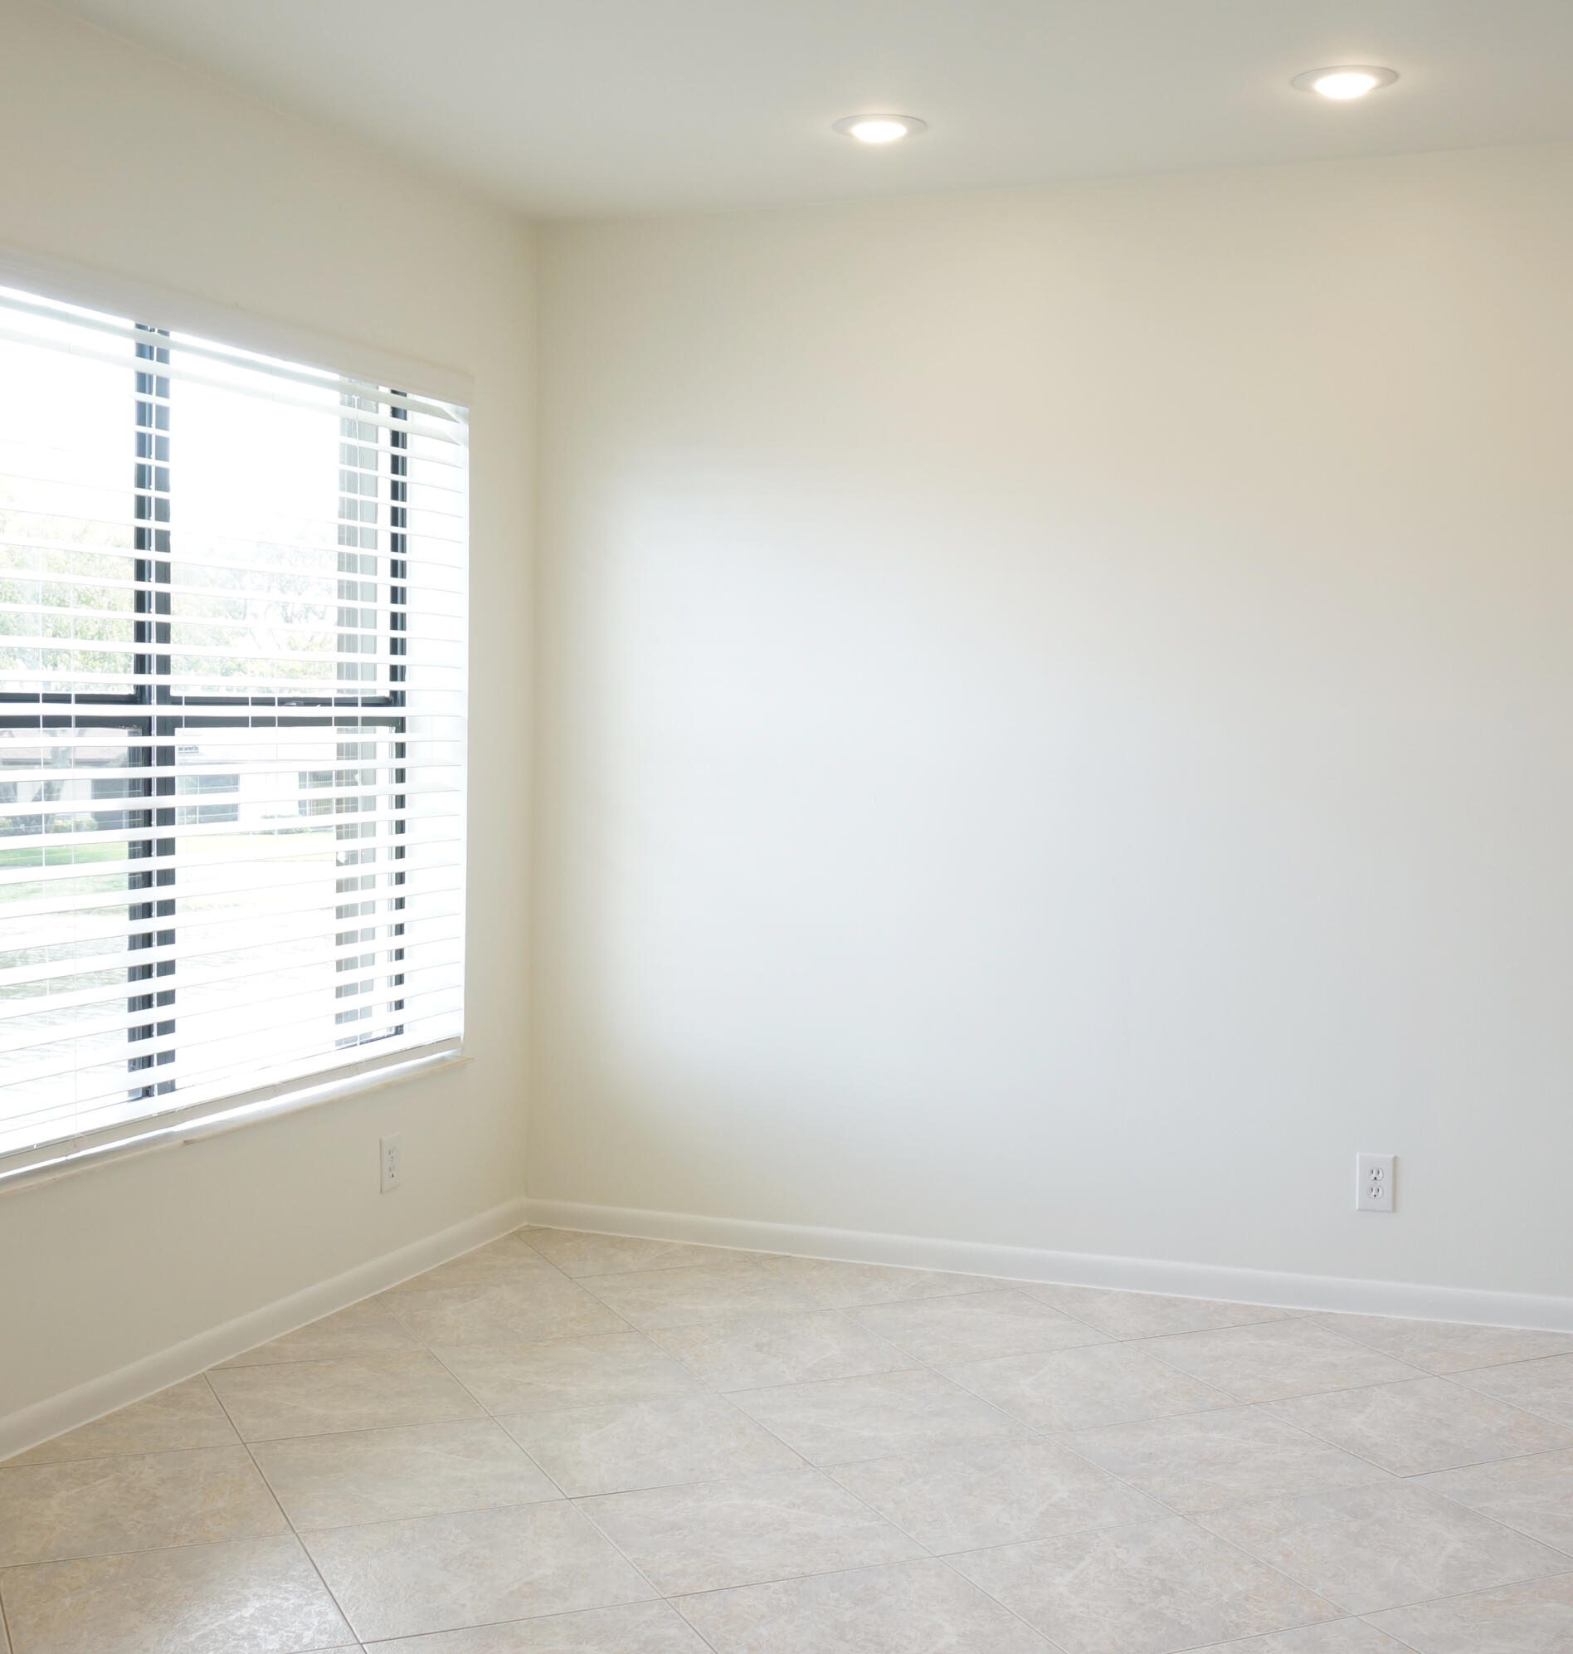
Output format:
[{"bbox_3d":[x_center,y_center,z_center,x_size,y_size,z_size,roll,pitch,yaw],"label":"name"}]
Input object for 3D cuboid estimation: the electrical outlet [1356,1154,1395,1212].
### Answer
[{"bbox_3d":[1.254,0.759,4.839,0.079,0.120,0.010,2,4,21],"label":"electrical outlet"}]

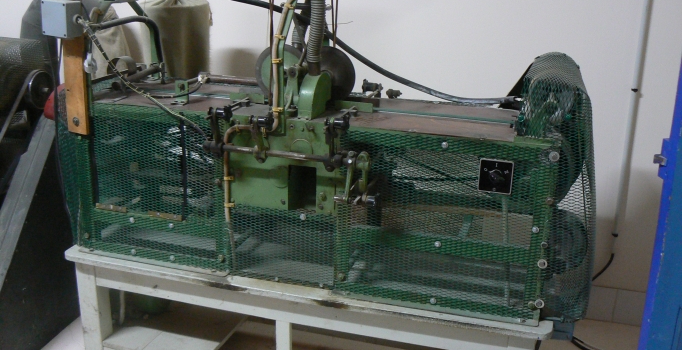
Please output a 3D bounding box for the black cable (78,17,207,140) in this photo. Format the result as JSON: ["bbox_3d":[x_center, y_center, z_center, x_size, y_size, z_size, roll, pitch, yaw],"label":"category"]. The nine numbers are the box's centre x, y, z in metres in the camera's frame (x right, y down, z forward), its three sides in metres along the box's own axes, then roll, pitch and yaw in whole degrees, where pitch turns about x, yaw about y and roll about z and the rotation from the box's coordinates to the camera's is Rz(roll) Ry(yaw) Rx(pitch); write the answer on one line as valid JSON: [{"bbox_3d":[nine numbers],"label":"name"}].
[{"bbox_3d":[-0.675,-0.326,2.400,0.490,0.380,0.100,7,16,17],"label":"black cable"}]

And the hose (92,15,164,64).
[{"bbox_3d":[-0.807,-0.513,2.776,0.220,0.230,0.620,7,16,17],"label":"hose"}]

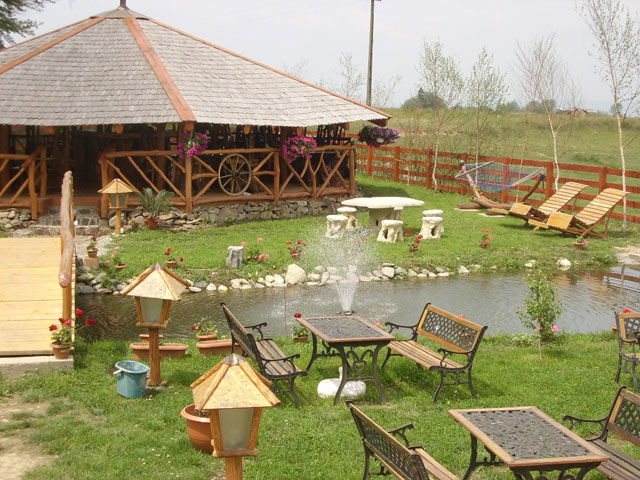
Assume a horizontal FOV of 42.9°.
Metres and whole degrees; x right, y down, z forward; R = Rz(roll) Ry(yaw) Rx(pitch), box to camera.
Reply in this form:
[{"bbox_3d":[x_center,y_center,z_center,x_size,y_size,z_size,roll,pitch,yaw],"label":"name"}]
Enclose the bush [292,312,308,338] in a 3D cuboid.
[{"bbox_3d":[-0.252,1.129,10.605,0.230,0.360,0.220,1,8,0],"label":"bush"}]

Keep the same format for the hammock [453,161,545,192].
[{"bbox_3d":[4.634,-1.639,21.000,1.050,0.680,2.250,-2,9,-21],"label":"hammock"}]

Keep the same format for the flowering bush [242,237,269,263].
[{"bbox_3d":[-1.219,0.156,15.397,0.500,0.470,0.420,1,8,0],"label":"flowering bush"}]

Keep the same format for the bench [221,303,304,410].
[{"bbox_3d":[-0.616,1.218,8.748,0.640,0.780,1.260,-2,9,-18],"label":"bench"}]

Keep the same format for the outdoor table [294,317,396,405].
[{"bbox_3d":[0.257,1.301,8.874,0.750,0.700,1.000,-2,9,-20],"label":"outdoor table"}]

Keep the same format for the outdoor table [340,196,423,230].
[{"bbox_3d":[1.526,-0.618,20.043,2.000,0.710,1.750,1,8,0],"label":"outdoor table"}]

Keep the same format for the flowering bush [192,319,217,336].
[{"bbox_3d":[-1.478,1.119,10.407,0.340,0.220,0.300,1,8,0],"label":"flowering bush"}]

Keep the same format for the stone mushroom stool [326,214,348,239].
[{"bbox_3d":[0.413,-0.316,18.818,0.500,0.450,0.500,2,8,1],"label":"stone mushroom stool"}]

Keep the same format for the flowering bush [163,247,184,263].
[{"bbox_3d":[-2.708,0.268,15.037,0.360,0.280,0.320,1,8,0],"label":"flowering bush"}]

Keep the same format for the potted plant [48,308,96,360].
[{"bbox_3d":[-2.900,1.103,9.493,0.500,0.570,0.420,1,8,0],"label":"potted plant"}]

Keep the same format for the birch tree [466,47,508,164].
[{"bbox_3d":[5.832,-4.136,28.442,1.550,5.250,1.500,1,8,0],"label":"birch tree"}]

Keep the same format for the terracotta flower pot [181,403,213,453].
[{"bbox_3d":[-0.962,1.642,7.050,0.485,0.350,0.485,1,8,0],"label":"terracotta flower pot"}]

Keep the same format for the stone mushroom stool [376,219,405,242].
[{"bbox_3d":[1.486,-0.187,17.100,0.500,0.420,0.500,1,8,0],"label":"stone mushroom stool"}]

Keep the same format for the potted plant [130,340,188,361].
[{"bbox_3d":[-1.918,1.317,9.714,0.680,0.190,0.230,1,8,0],"label":"potted plant"}]

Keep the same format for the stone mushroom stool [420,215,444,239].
[{"bbox_3d":[2.405,-0.262,17.500,0.460,0.420,0.460,1,8,0],"label":"stone mushroom stool"}]

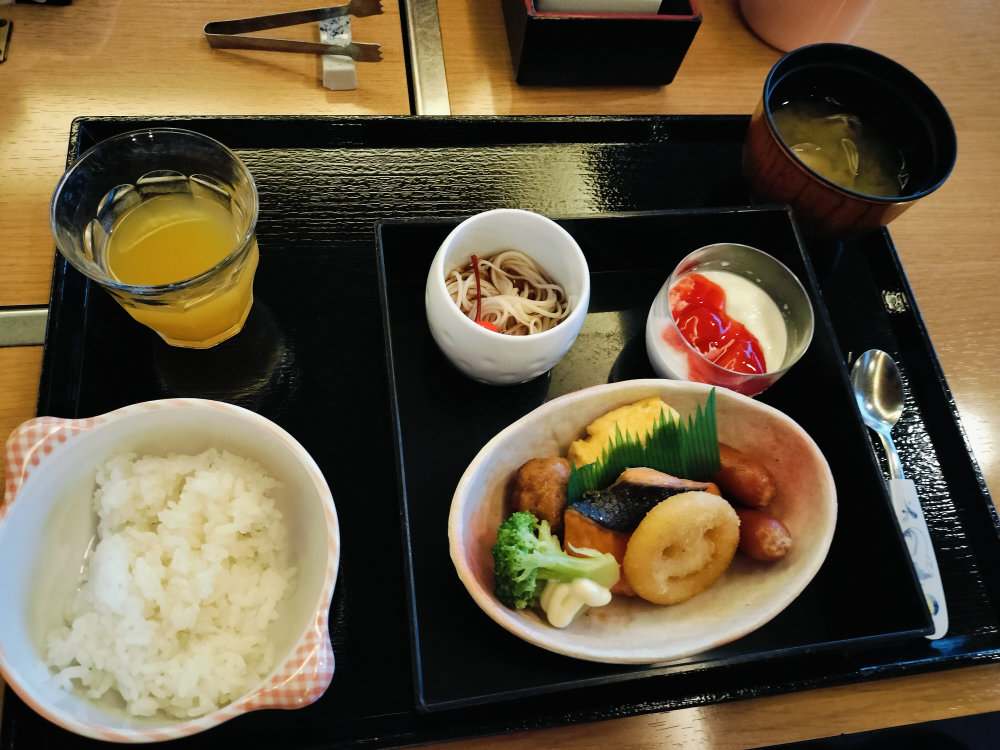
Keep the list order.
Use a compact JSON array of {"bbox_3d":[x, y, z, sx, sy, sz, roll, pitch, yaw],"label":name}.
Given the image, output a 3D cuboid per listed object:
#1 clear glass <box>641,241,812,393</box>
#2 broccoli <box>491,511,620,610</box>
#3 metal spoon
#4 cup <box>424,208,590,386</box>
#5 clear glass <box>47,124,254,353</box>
[{"bbox_3d":[0.114,-0.023,0.376,0.073,0.056,0.073,-4,68,-10],"label":"clear glass"},{"bbox_3d":[0.025,0.082,0.319,0.056,0.034,0.041,6,67,-5],"label":"broccoli"},{"bbox_3d":[0.212,0.057,0.384,0.032,0.018,0.157,4,67,-6],"label":"metal spoon"},{"bbox_3d":[0.002,-0.032,0.355,0.077,0.073,0.077,3,67,-7],"label":"cup"},{"bbox_3d":[-0.149,-0.055,0.342,0.081,0.085,0.081,-4,68,-10],"label":"clear glass"}]

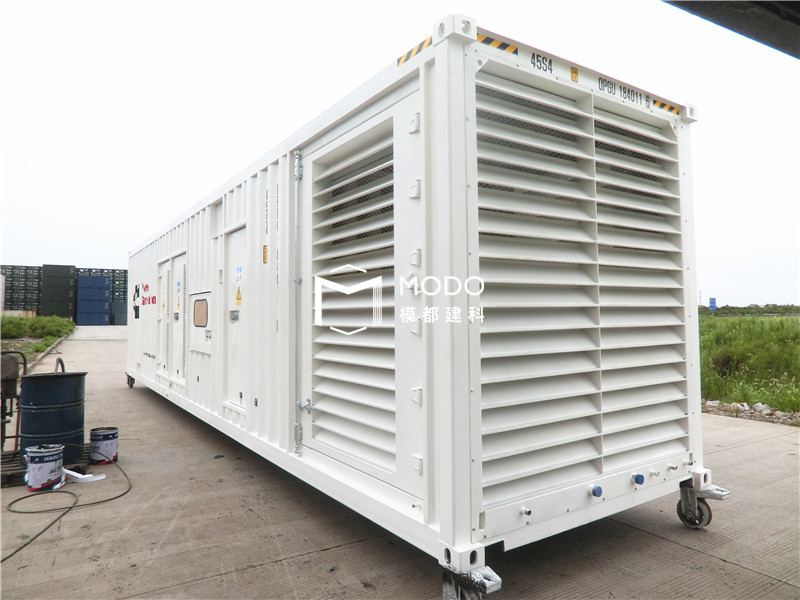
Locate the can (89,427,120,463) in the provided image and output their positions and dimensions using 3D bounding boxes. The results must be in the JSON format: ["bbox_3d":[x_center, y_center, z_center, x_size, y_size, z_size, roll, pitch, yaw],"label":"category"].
[{"bbox_3d":[-3.386,1.675,6.360,0.287,0.365,0.287,0,-2,-33],"label":"can"}]

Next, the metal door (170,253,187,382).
[{"bbox_3d":[-3.297,0.280,8.449,0.070,1.910,1.050,0,-2,-33],"label":"metal door"}]

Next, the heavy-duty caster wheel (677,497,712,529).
[{"bbox_3d":[2.234,1.609,4.204,0.080,0.233,0.233,0,-2,-43],"label":"heavy-duty caster wheel"}]

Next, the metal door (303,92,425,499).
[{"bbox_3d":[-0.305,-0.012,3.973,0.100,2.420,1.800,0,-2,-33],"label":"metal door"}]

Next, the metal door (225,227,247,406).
[{"bbox_3d":[-1.737,0.204,6.089,0.070,1.930,0.780,0,-2,-33],"label":"metal door"}]

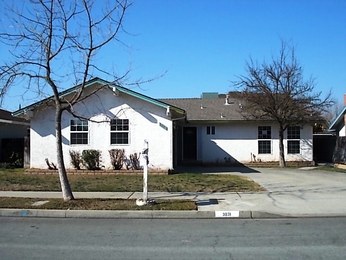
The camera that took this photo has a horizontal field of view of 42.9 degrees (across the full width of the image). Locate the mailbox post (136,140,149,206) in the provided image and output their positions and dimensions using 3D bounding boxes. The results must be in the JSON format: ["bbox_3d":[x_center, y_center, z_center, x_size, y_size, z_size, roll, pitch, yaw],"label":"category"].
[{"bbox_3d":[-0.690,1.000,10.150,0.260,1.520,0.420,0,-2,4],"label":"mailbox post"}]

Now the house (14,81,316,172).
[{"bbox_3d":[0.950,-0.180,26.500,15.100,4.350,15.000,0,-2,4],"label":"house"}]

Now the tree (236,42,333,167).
[{"bbox_3d":[6.030,-1.380,23.800,5.200,6.750,5.000,0,-2,4],"label":"tree"}]

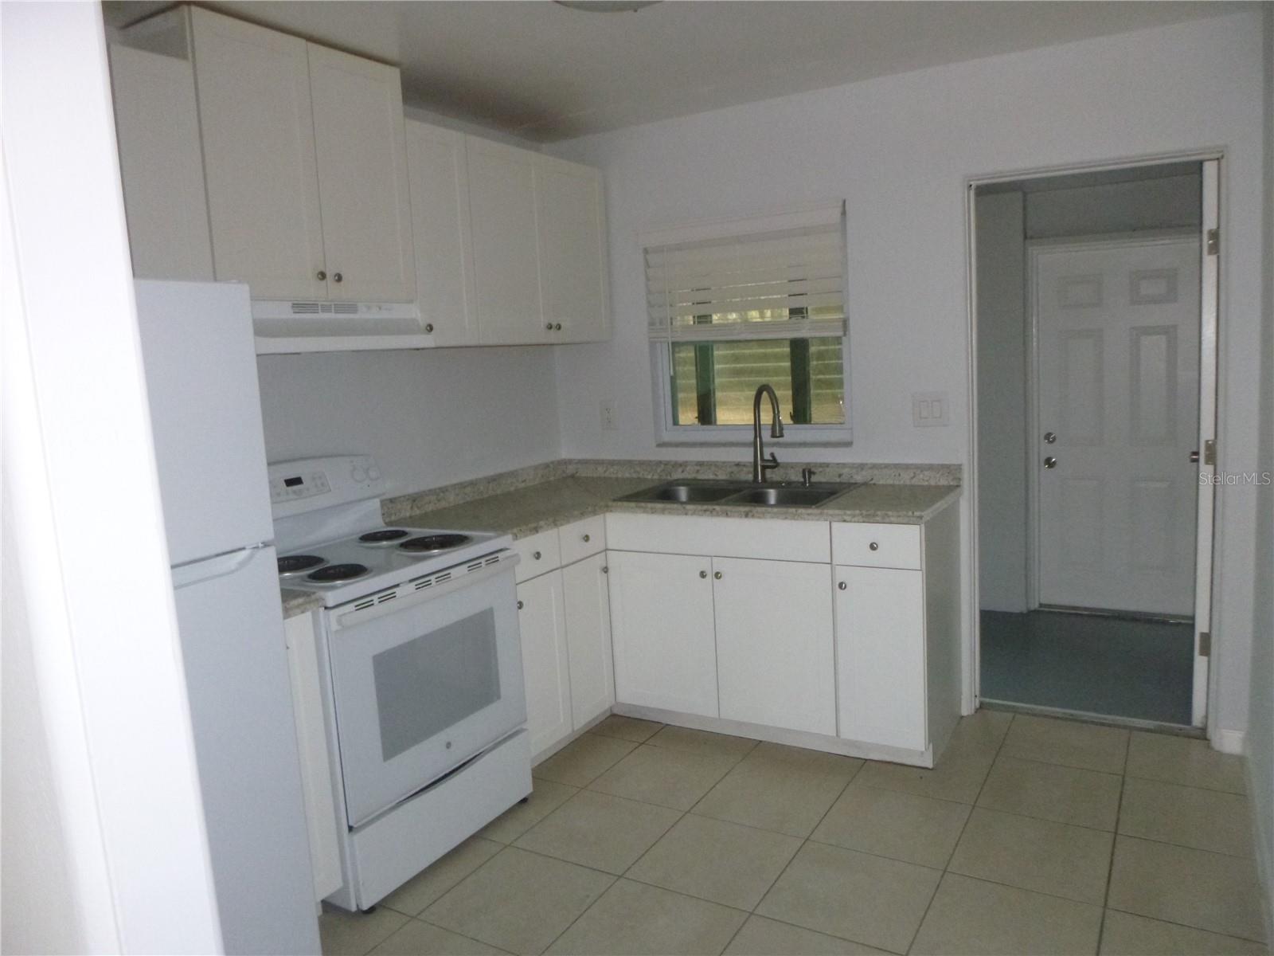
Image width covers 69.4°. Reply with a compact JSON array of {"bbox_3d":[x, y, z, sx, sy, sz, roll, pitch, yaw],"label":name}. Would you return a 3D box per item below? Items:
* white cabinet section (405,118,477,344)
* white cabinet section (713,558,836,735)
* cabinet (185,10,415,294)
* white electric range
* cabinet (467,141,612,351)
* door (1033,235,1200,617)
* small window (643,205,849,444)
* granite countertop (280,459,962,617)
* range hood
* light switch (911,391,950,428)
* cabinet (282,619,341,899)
[{"bbox_3d":[-0.822,-0.860,3.365,0.321,0.770,0.301,1,9,31],"label":"white cabinet section"},{"bbox_3d":[0.646,0.561,3.584,0.455,0.622,0.600,1,9,31],"label":"white cabinet section"},{"bbox_3d":[-1.086,-0.912,2.813,0.318,0.767,0.763,1,9,31],"label":"cabinet"},{"bbox_3d":[-0.839,0.542,2.827,0.725,1.148,0.757,1,9,31],"label":"white electric range"},{"bbox_3d":[-0.500,-0.929,3.806,0.312,0.761,0.904,1,9,31],"label":"cabinet"},{"bbox_3d":[2.592,-0.240,4.990,0.796,2.007,0.045,1,9,31],"label":"door"},{"bbox_3d":[0.442,-0.603,3.840,0.920,0.930,0.110,1,9,31],"label":"small window"},{"bbox_3d":[-0.125,0.143,2.990,1.838,0.115,2.221,1,9,31],"label":"granite countertop"},{"bbox_3d":[-1.023,-0.461,2.837,0.422,0.157,0.757,1,9,31],"label":"range hood"},{"bbox_3d":[1.109,-0.258,3.480,0.128,0.126,0.012,1,9,31],"label":"light switch"},{"bbox_3d":[-1.129,0.743,2.519,0.607,0.853,0.218,1,9,31],"label":"cabinet"}]

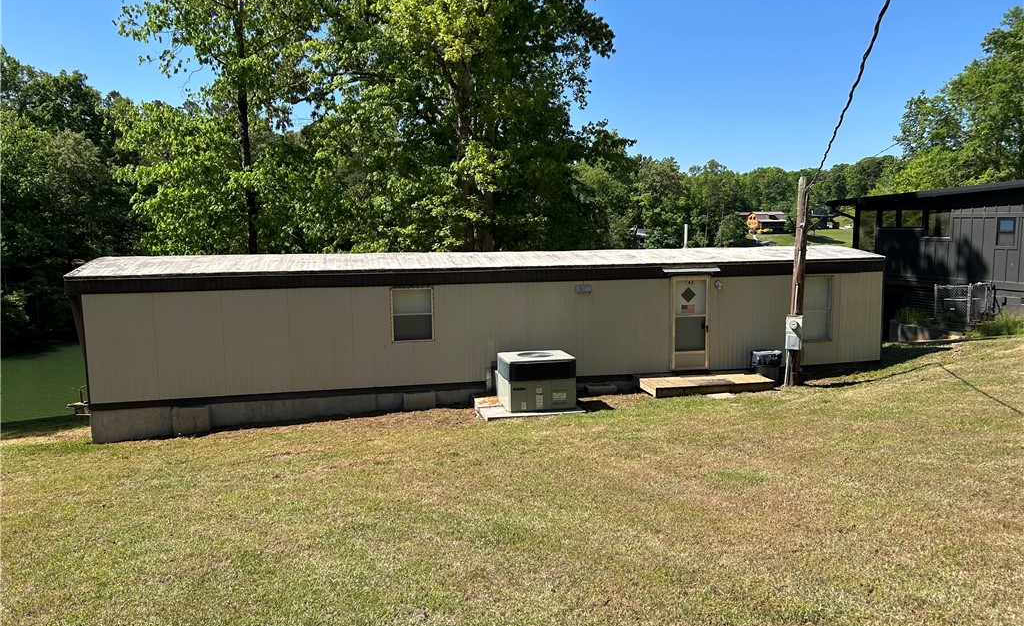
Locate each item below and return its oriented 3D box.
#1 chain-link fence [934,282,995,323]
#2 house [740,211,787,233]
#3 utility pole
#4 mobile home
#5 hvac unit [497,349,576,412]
[{"bbox_3d":[14.280,-0.330,24.200,1.100,1.300,1.300,-4,7,-26],"label":"chain-link fence"},{"bbox_3d":[93.054,-33.418,284.000,16.500,8.000,9.500,1,7,16],"label":"house"},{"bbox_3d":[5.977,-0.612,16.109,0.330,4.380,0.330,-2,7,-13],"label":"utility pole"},{"bbox_3d":[-0.138,0.250,17.915,17.340,3.390,3.740,-2,7,-13],"label":"mobile home"},{"bbox_3d":[0.463,1.317,15.085,1.300,0.965,1.060,-2,7,-13],"label":"hvac unit"}]

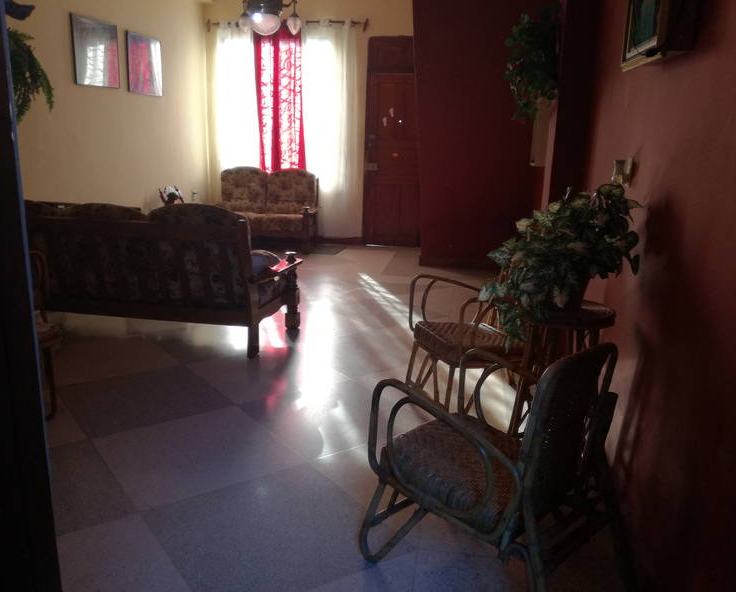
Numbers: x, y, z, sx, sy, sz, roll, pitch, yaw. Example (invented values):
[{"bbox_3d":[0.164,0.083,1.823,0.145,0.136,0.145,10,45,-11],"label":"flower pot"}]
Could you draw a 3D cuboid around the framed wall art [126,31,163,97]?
[{"bbox_3d":[-2.376,-2.455,6.596,0.034,0.576,0.667,5,13,12],"label":"framed wall art"}]

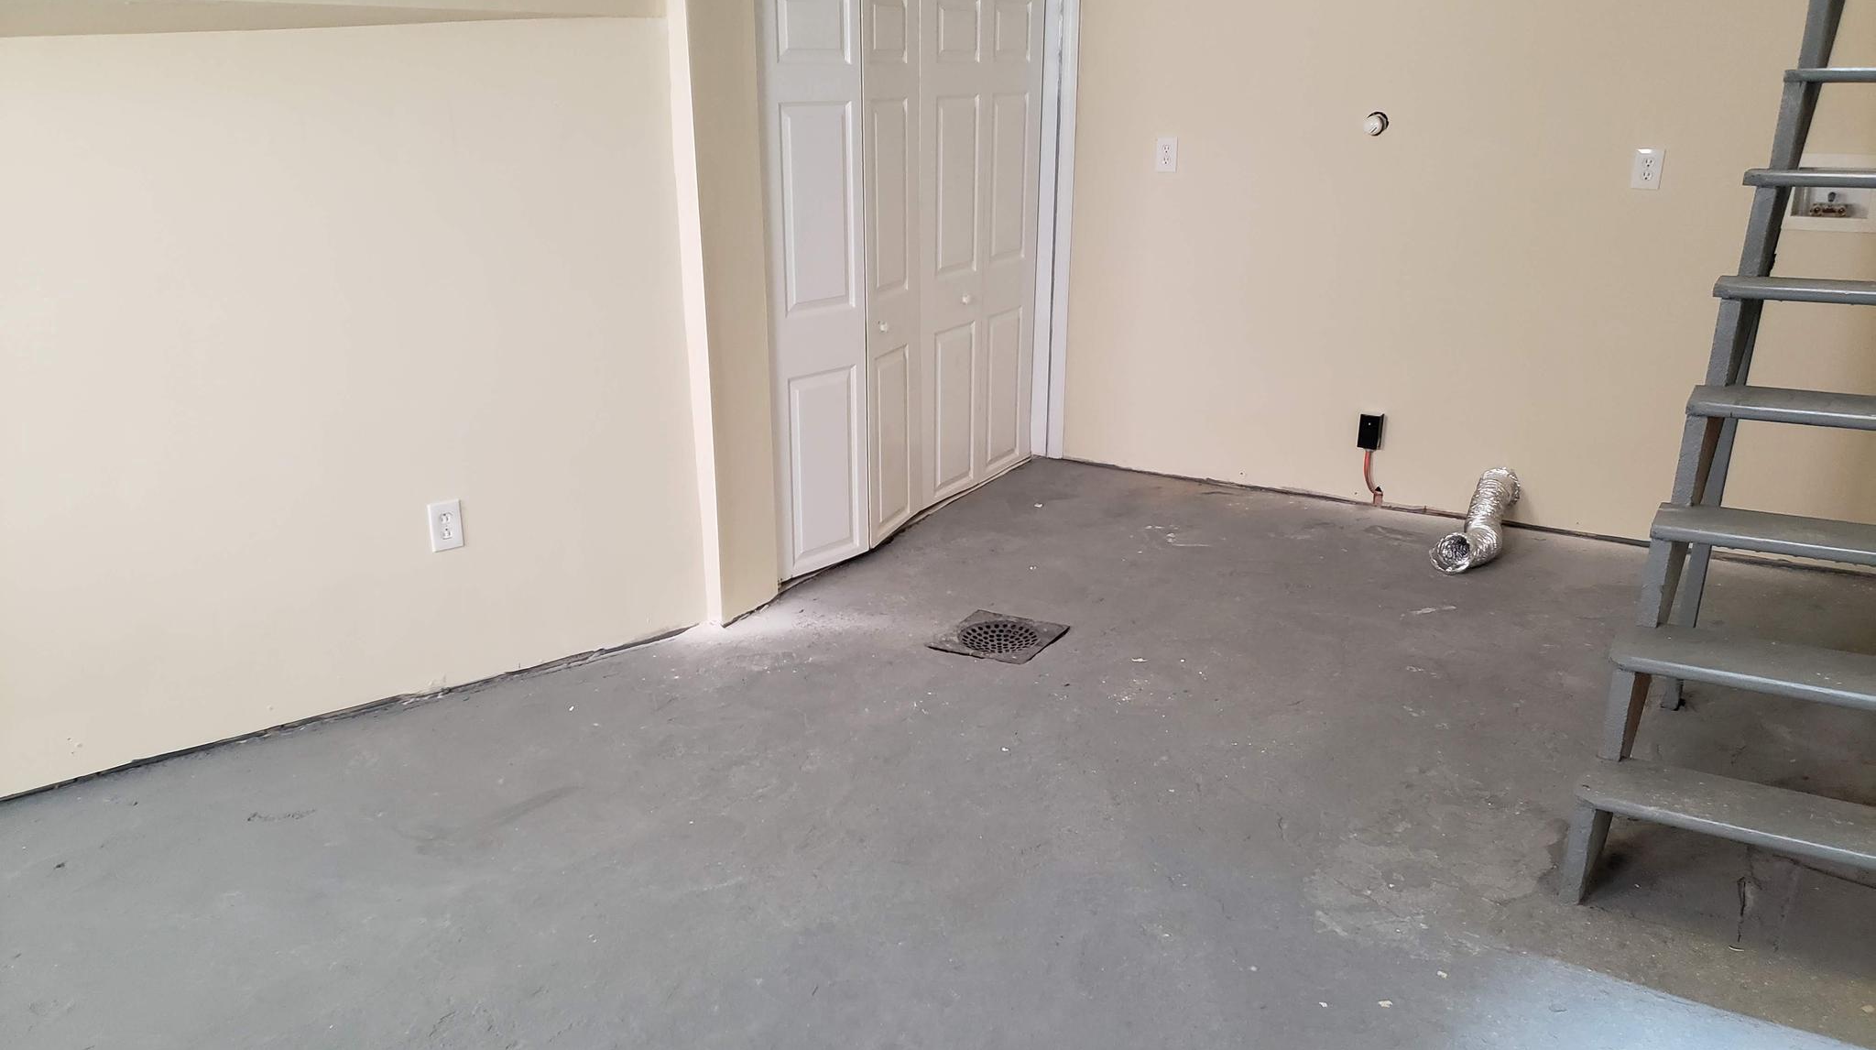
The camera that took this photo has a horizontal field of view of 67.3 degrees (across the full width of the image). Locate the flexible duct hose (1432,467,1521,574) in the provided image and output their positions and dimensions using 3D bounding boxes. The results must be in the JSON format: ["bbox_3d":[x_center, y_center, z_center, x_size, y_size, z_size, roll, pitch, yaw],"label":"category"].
[{"bbox_3d":[1.825,-0.021,4.731,0.187,0.205,0.620,10,21,28],"label":"flexible duct hose"}]

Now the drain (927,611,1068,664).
[{"bbox_3d":[0.177,0.325,4.037,0.294,0.020,0.308,9,20,25],"label":"drain"}]

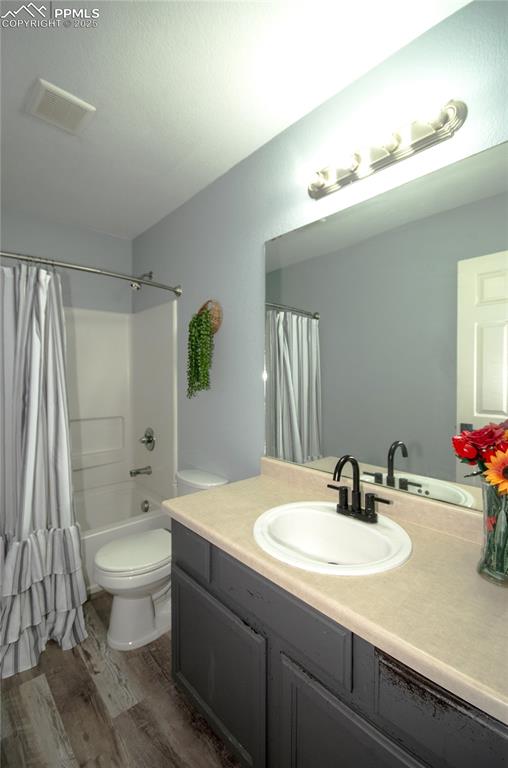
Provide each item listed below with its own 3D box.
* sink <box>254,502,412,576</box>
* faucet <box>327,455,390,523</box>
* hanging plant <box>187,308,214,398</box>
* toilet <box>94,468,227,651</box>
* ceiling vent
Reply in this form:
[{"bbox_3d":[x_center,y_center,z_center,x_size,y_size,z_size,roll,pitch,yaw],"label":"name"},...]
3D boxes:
[{"bbox_3d":[0.239,0.564,1.040,0.450,0.170,0.495,-1,2,-44],"label":"sink"},{"bbox_3d":[0.330,0.365,1.121,0.200,0.228,0.250,-1,2,-44],"label":"faucet"},{"bbox_3d":[-0.324,-0.184,1.924,0.130,0.530,0.170,-1,2,-44],"label":"hanging plant"},{"bbox_3d":[-0.506,0.917,1.732,0.680,0.700,0.440,-1,2,-44],"label":"toilet"},{"bbox_3d":[-0.832,-1.201,1.392,0.210,0.030,0.220,-1,2,-44],"label":"ceiling vent"}]

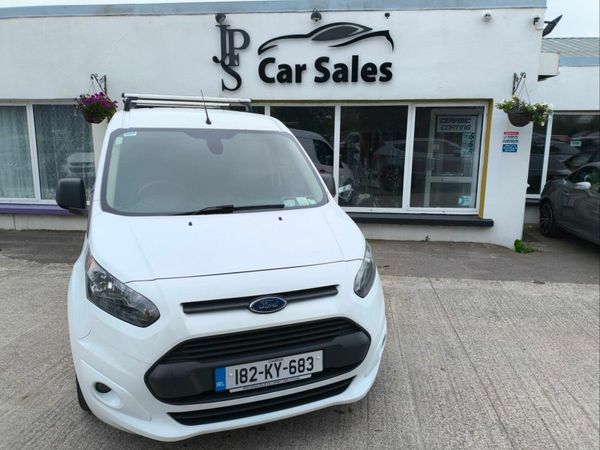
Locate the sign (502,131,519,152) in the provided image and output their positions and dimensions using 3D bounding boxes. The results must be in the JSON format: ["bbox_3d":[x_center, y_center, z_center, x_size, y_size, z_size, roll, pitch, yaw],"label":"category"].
[{"bbox_3d":[3.261,-1.284,6.704,0.235,0.310,0.020,1,11,5],"label":"sign"}]

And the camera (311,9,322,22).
[{"bbox_3d":[0.249,-3.161,6.538,0.175,0.200,0.200,1,11,5],"label":"camera"}]

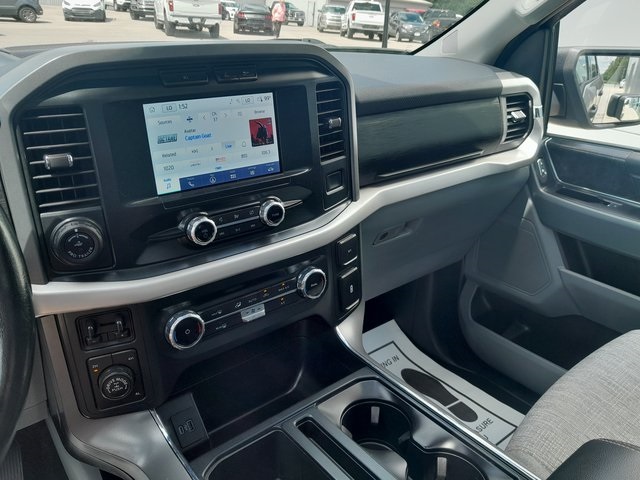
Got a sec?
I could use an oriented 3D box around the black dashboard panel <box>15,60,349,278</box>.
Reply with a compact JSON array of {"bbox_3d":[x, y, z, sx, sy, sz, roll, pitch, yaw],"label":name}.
[{"bbox_3d":[-0.122,-0.103,0.628,0.435,0.240,0.070,-16,21,-35],"label":"black dashboard panel"}]

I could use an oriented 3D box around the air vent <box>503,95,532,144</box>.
[{"bbox_3d":[0.409,-0.254,1.044,0.087,0.090,0.030,-18,21,-35],"label":"air vent"}]

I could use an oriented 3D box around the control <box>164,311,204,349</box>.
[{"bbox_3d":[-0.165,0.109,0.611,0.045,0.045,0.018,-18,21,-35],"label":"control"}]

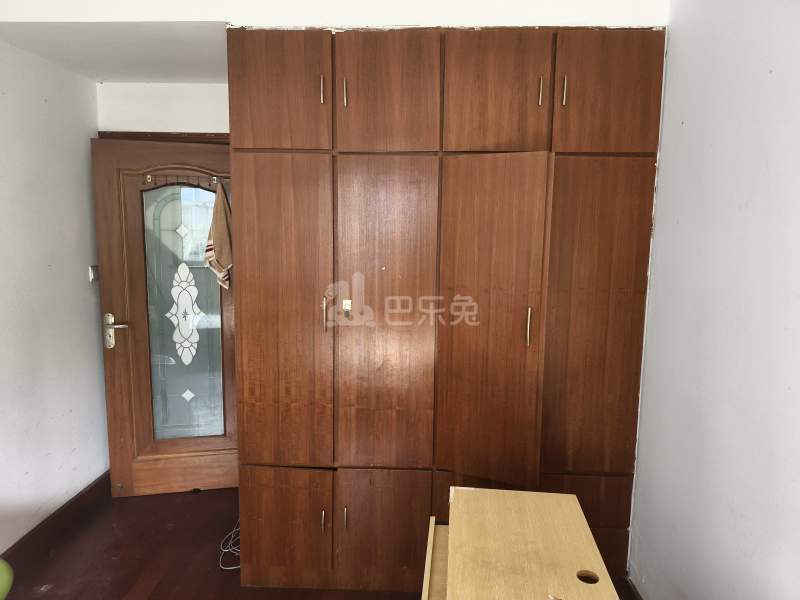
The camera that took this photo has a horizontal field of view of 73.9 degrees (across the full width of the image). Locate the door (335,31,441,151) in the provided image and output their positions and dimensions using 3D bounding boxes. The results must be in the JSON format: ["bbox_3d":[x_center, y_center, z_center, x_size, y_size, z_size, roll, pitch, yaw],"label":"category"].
[{"bbox_3d":[-0.050,-0.811,2.065,0.409,0.451,0.040,1,7,2],"label":"door"}]

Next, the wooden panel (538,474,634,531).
[{"bbox_3d":[0.769,0.846,2.245,0.392,0.234,0.030,1,7,2],"label":"wooden panel"}]

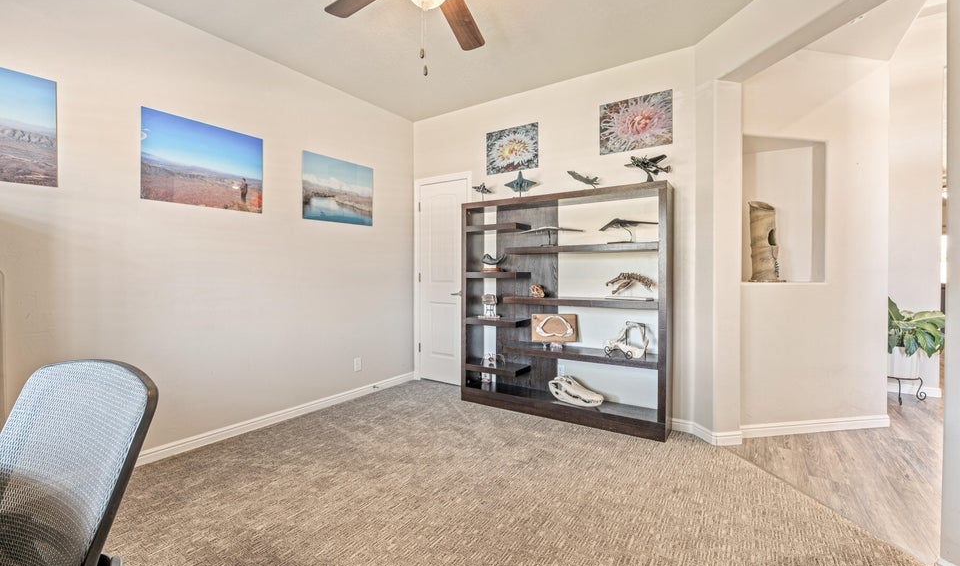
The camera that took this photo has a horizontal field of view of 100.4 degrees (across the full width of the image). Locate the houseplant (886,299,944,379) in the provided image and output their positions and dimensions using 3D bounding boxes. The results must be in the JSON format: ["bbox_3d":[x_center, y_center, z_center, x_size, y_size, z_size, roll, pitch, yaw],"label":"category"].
[{"bbox_3d":[3.770,0.481,3.583,0.550,0.740,0.570,-1,2,-44],"label":"houseplant"}]

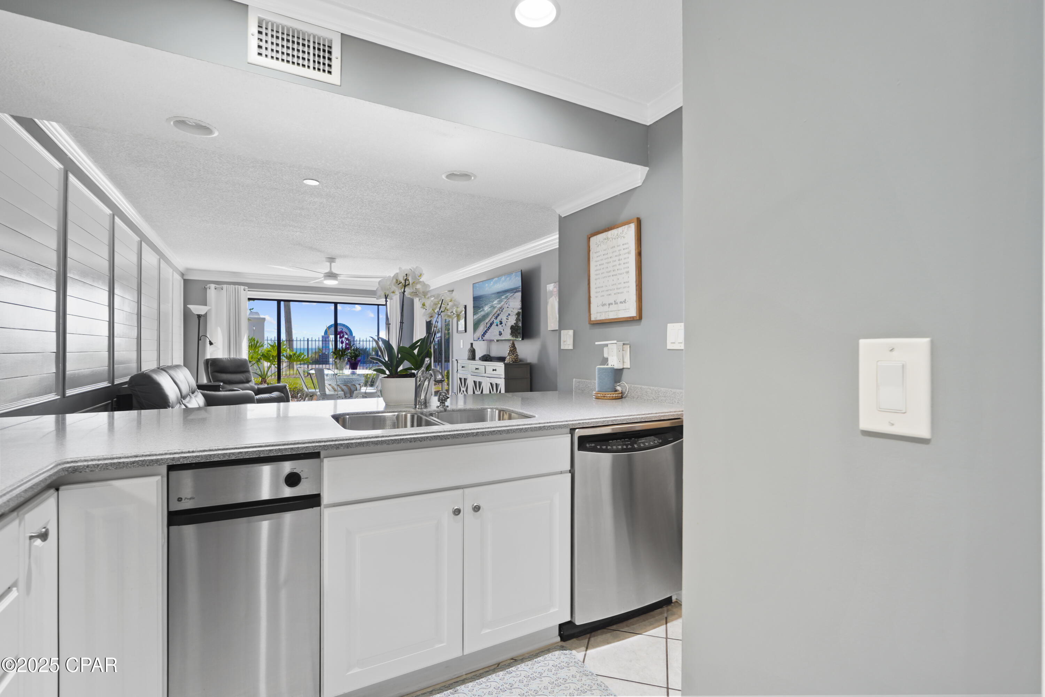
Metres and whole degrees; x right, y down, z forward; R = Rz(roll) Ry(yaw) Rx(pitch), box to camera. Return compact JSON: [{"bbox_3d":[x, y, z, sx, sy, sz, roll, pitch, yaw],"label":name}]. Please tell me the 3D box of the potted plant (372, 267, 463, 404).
[{"bbox_3d":[-0.531,-0.068,2.500,0.400,0.690,0.280,0,0,-29],"label":"potted plant"}]

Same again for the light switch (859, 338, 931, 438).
[{"bbox_3d":[0.488,0.050,0.649,0.009,0.124,0.079,0,0,-29],"label":"light switch"}]

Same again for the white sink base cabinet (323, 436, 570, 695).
[{"bbox_3d":[-0.350,0.762,2.001,0.920,0.875,0.600,0,0,-28],"label":"white sink base cabinet"}]

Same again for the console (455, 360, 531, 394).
[{"bbox_3d":[-0.421,0.680,6.442,0.360,1.020,1.530,0,0,-29],"label":"console"}]

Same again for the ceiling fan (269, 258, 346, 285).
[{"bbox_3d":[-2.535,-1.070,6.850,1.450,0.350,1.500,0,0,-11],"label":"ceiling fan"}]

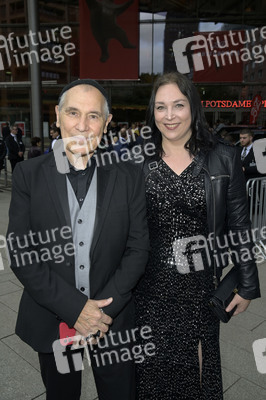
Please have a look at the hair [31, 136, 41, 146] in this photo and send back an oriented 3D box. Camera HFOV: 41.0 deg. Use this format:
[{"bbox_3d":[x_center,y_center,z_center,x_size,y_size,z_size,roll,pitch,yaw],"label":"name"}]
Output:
[{"bbox_3d":[-2.189,-1.310,8.000,0.200,0.210,0.180,-4,10,-29],"label":"hair"}]

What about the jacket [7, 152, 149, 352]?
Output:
[{"bbox_3d":[-0.214,0.189,1.375,0.550,0.750,0.340,-1,10,-7],"label":"jacket"}]

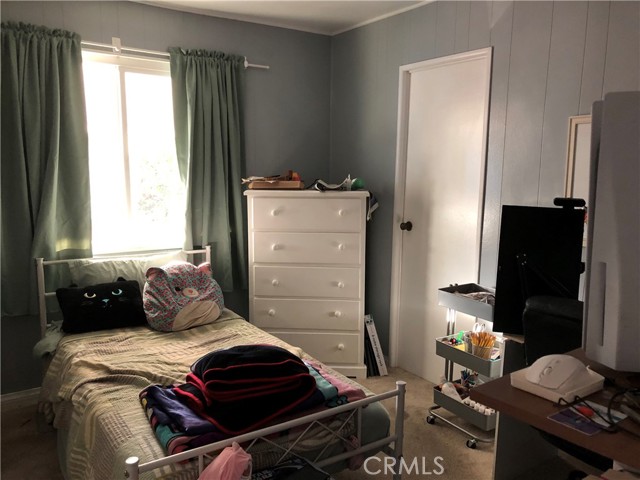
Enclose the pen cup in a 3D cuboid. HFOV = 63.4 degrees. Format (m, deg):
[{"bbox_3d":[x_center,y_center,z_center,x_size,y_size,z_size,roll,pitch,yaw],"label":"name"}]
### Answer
[{"bbox_3d":[0.816,0.585,2.615,0.090,0.100,0.090,1,8,0],"label":"pen cup"}]

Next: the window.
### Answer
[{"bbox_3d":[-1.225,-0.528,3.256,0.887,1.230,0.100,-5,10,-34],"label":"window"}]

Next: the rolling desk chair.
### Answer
[{"bbox_3d":[1.120,0.689,1.936,0.600,0.950,0.570,-7,11,-42],"label":"rolling desk chair"}]

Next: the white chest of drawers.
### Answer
[{"bbox_3d":[-0.079,0.279,3.591,0.815,1.247,0.410,1,8,0],"label":"white chest of drawers"}]

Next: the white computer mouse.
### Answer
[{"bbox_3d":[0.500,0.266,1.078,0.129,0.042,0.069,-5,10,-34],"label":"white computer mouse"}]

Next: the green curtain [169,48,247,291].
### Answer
[{"bbox_3d":[-0.734,-0.426,3.492,0.529,1.616,0.120,-5,10,-34],"label":"green curtain"}]

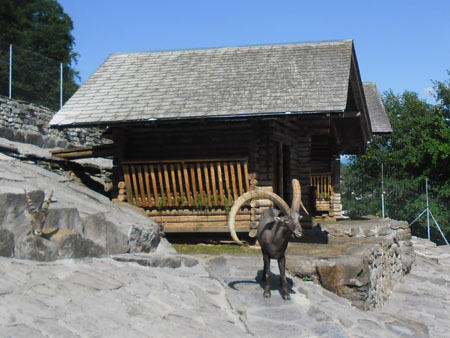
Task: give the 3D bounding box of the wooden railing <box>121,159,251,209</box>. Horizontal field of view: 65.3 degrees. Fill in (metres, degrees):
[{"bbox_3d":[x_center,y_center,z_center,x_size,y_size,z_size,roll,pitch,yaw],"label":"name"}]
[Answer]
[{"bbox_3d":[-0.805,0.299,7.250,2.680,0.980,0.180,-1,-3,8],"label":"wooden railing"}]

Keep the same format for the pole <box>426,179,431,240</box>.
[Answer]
[{"bbox_3d":[5.794,1.153,10.000,0.055,1.780,0.055,-1,-3,0],"label":"pole"}]

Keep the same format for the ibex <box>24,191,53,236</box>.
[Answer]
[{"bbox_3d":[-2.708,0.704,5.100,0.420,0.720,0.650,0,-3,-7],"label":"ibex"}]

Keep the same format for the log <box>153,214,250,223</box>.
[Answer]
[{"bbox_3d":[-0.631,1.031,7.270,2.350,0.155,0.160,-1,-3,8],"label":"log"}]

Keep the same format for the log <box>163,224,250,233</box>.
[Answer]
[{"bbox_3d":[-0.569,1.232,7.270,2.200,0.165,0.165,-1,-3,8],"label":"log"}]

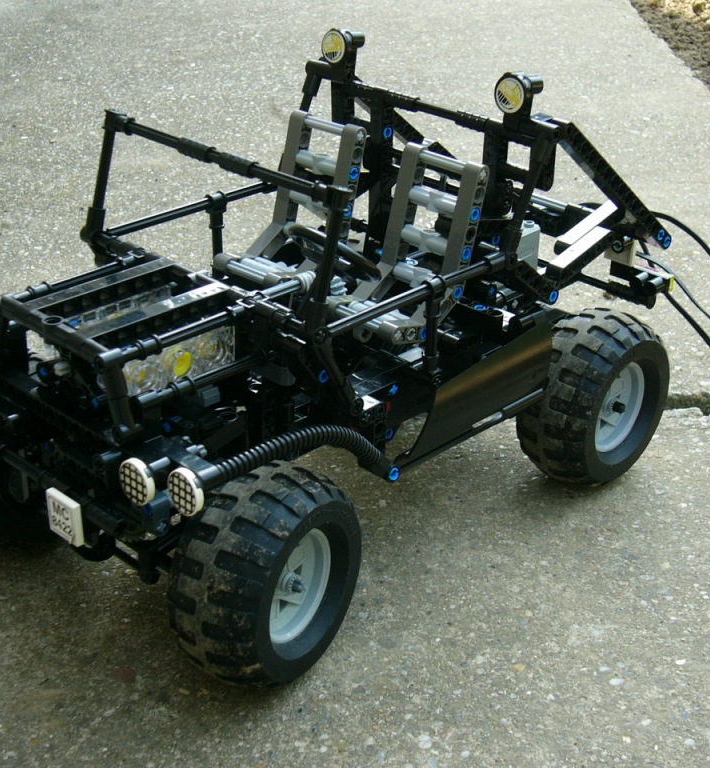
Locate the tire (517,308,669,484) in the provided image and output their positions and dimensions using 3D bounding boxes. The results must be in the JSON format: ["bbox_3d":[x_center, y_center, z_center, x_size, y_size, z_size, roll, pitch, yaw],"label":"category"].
[{"bbox_3d":[0.107,0.006,0.610,0.037,0.081,0.081,24,35,38],"label":"tire"}]

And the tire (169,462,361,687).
[{"bbox_3d":[-0.031,0.068,0.487,0.037,0.081,0.081,17,31,28],"label":"tire"}]

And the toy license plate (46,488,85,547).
[{"bbox_3d":[-0.102,0.047,0.477,0.016,0.016,0.003,24,35,38],"label":"toy license plate"}]

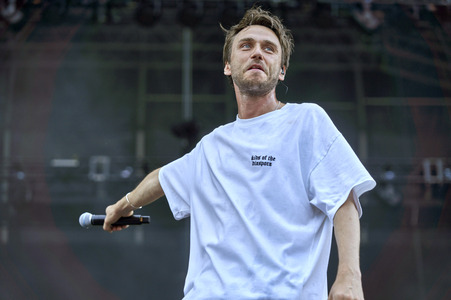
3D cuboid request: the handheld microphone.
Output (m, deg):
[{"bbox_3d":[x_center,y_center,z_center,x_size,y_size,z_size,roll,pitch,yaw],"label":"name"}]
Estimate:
[{"bbox_3d":[-0.368,0.235,3.970,0.246,0.050,0.050,0,0,-3],"label":"handheld microphone"}]

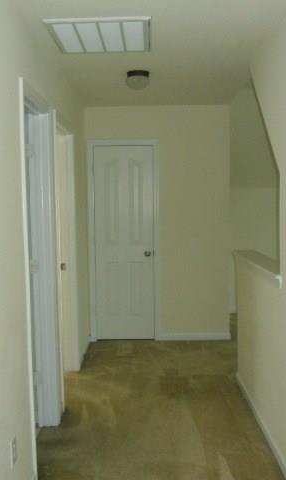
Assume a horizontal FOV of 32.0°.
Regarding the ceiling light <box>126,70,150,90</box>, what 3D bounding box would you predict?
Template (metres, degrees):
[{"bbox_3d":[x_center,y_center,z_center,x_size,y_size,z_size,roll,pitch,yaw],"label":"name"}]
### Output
[{"bbox_3d":[-0.038,-1.201,3.780,0.185,0.125,0.185,-1,4,0],"label":"ceiling light"}]

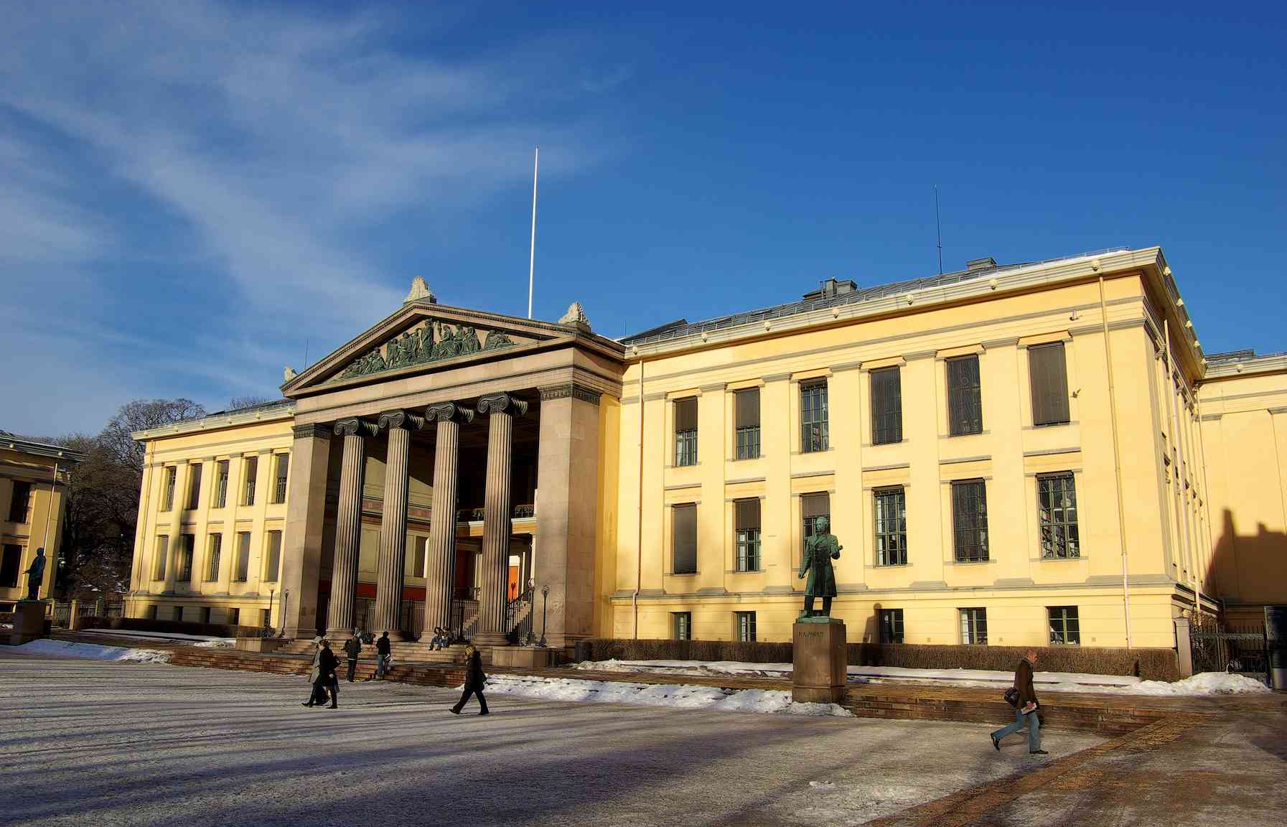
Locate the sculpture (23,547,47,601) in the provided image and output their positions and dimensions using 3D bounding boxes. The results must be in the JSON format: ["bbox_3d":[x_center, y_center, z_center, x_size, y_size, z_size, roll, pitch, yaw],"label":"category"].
[{"bbox_3d":[-33.599,8.795,55.286,1.000,2.850,1.150,-8,-15,34],"label":"sculpture"}]

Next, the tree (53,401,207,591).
[{"bbox_3d":[-44.448,8.423,86.934,13.000,20.000,13.000,-8,-15,34],"label":"tree"}]

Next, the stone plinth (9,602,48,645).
[{"bbox_3d":[-32.035,10.987,52.247,1.240,2.160,1.200,-8,-16,33],"label":"stone plinth"}]

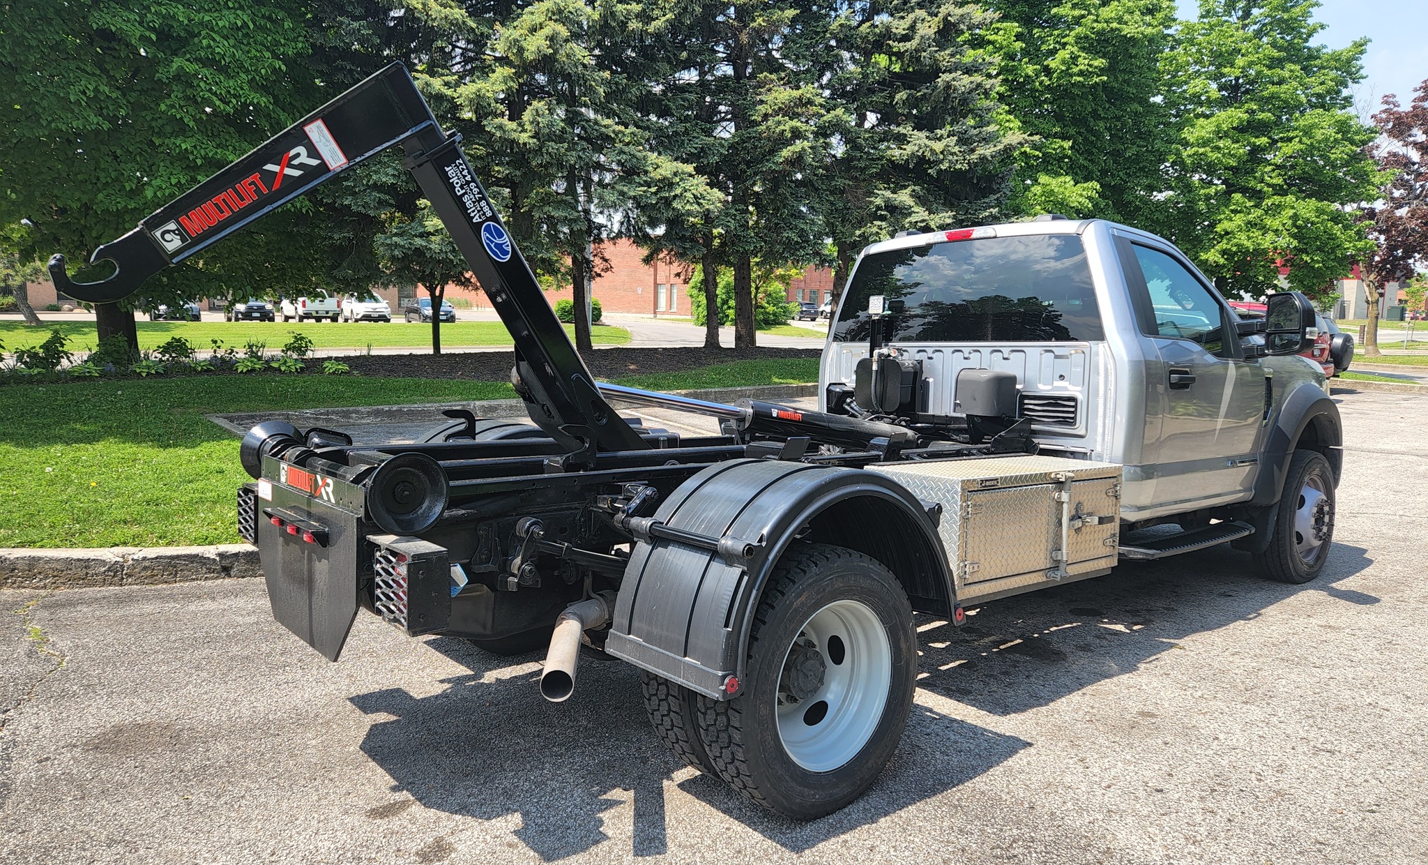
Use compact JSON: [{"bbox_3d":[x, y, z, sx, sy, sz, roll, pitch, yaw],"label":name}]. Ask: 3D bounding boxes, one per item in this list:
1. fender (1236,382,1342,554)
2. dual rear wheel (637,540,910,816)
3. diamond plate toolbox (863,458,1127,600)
[{"bbox_3d":[3.470,0.195,5.727,1.140,0.970,0.250,-1,5,-40],"label":"fender"},{"bbox_3d":[0.230,0.750,3.082,0.810,0.810,0.490,-5,7,-40],"label":"dual rear wheel"},{"bbox_3d":[1.200,0.363,3.994,1.205,0.445,0.450,-1,5,-40],"label":"diamond plate toolbox"}]

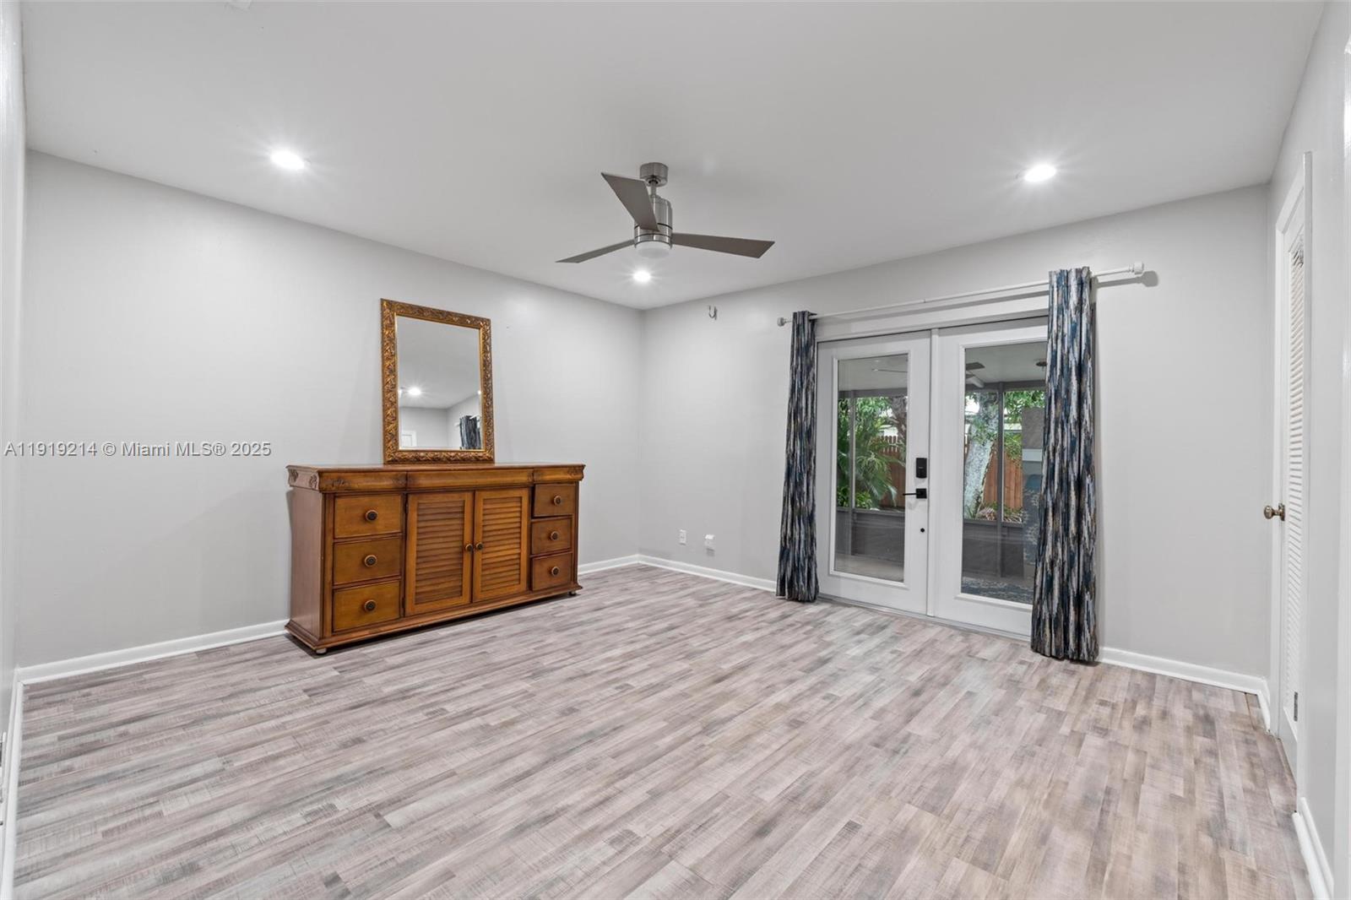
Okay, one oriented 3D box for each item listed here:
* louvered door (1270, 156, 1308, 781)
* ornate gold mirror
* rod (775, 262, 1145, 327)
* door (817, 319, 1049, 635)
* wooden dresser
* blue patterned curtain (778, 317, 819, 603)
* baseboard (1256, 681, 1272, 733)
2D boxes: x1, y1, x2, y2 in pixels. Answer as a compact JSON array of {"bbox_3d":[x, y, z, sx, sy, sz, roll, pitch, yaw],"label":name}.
[{"bbox_3d":[2.257,0.116,2.038,0.048,2.054,0.566,1,0,42],"label":"louvered door"},{"bbox_3d":[-1.651,-0.436,3.966,0.040,1.092,0.790,-8,-6,41],"label":"ornate gold mirror"},{"bbox_3d":[1.627,-0.963,3.653,2.176,0.078,0.100,1,0,42],"label":"rod"},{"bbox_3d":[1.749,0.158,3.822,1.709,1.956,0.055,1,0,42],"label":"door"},{"bbox_3d":[-1.498,0.606,3.839,0.535,0.988,1.825,1,0,42],"label":"wooden dresser"},{"bbox_3d":[0.938,0.048,4.254,0.278,2.165,0.139,1,0,42],"label":"blue patterned curtain"},{"bbox_3d":[2.623,1.122,2.504,0.031,0.080,0.511,1,0,42],"label":"baseboard"}]

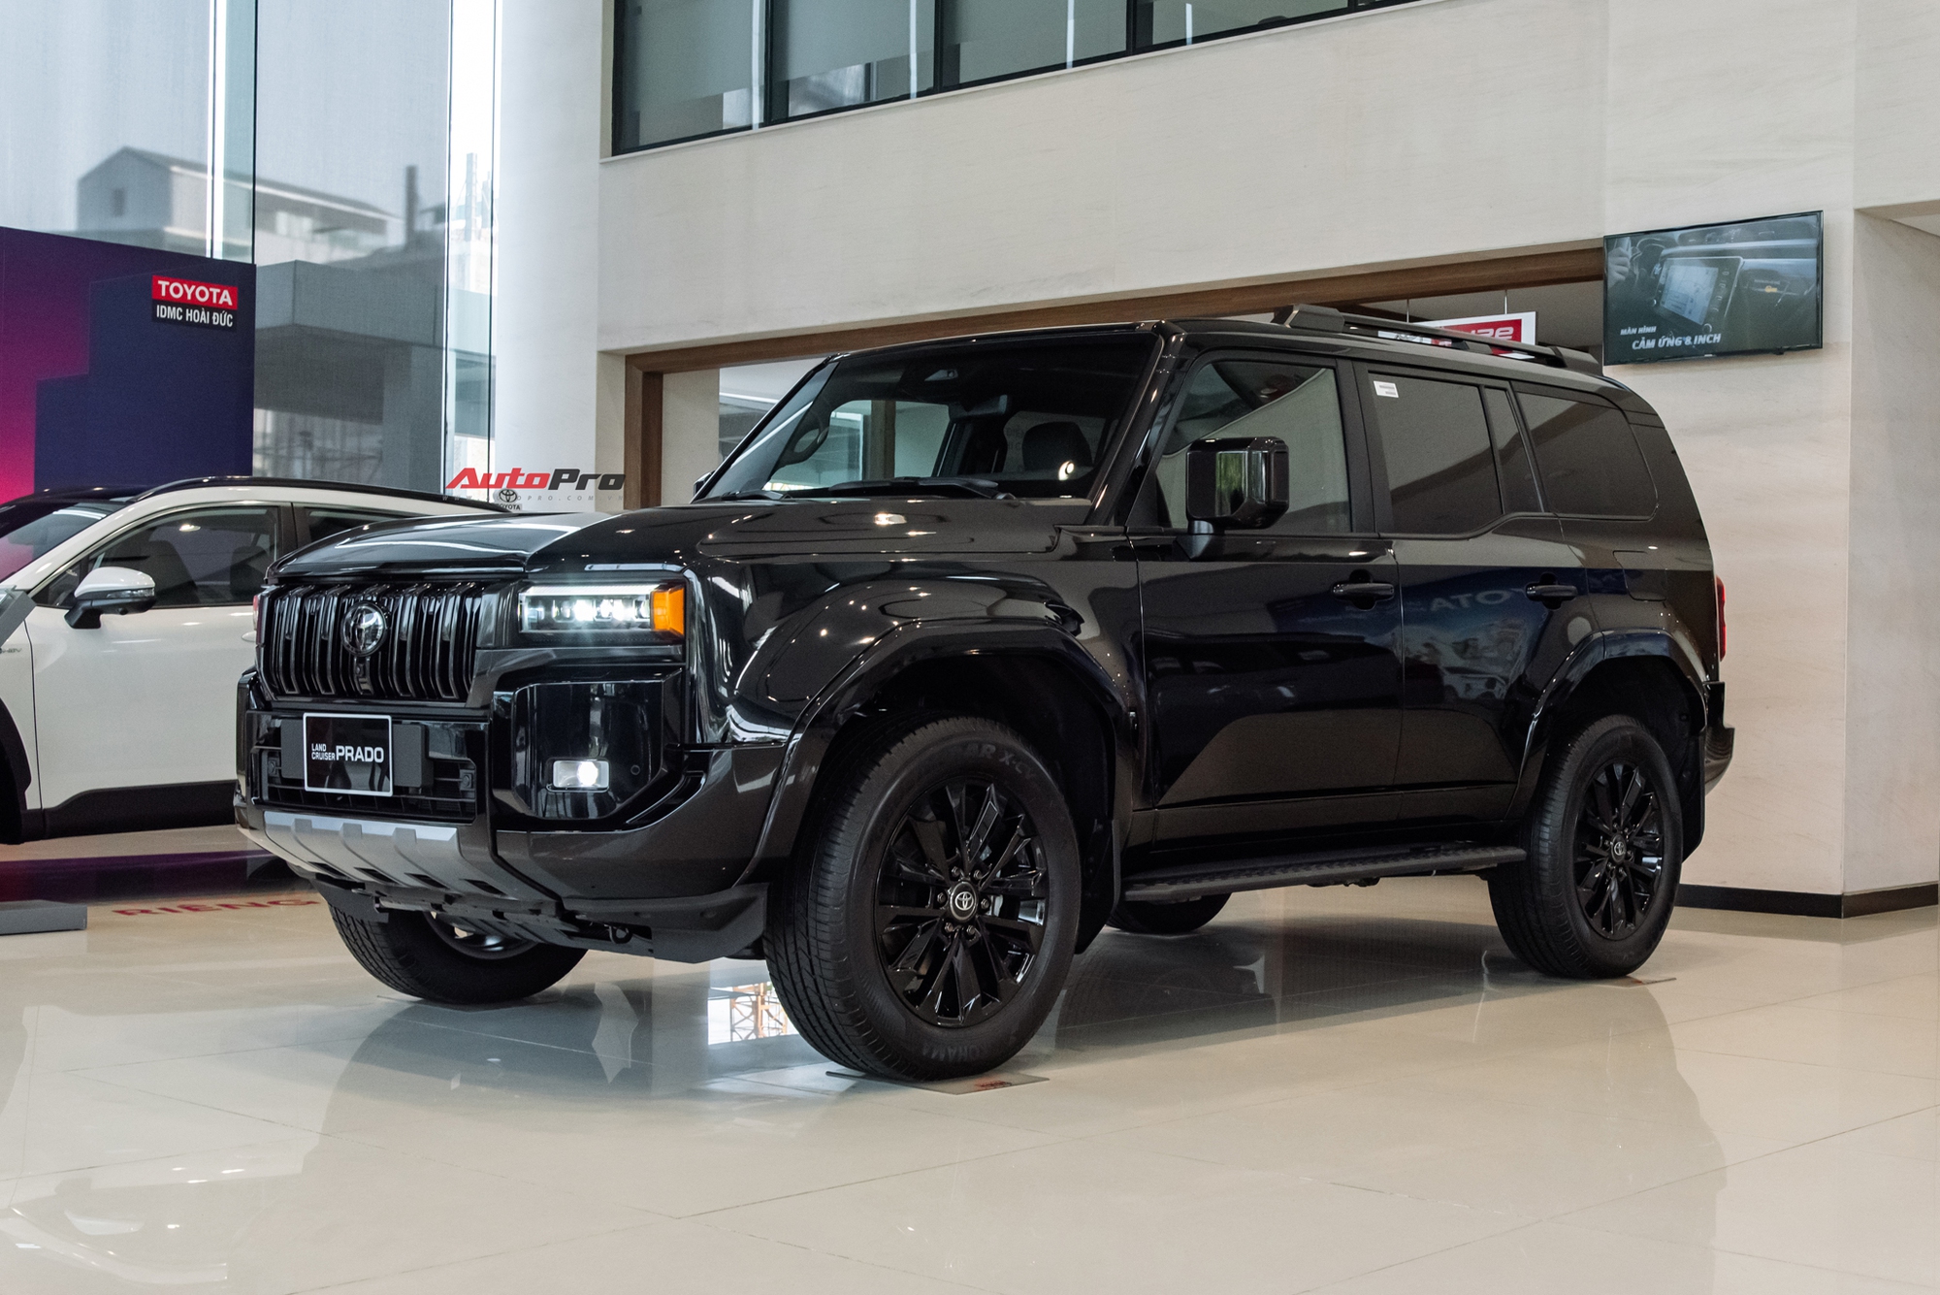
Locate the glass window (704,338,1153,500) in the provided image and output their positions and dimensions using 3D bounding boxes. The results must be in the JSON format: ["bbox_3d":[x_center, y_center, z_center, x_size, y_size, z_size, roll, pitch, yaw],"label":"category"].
[{"bbox_3d":[-0.117,-0.586,6.612,1.420,0.630,0.100,0,-43,43],"label":"glass window"}]

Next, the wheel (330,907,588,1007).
[{"bbox_3d":[-1.310,0.538,6.551,0.270,0.805,0.805,0,-1,43],"label":"wheel"}]

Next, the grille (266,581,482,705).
[{"bbox_3d":[-1.288,-0.011,5.356,0.830,0.265,0.100,0,-1,43],"label":"grille"}]

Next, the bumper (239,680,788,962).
[{"bbox_3d":[-1.176,0.338,5.474,1.840,0.570,0.450,0,-1,43],"label":"bumper"}]

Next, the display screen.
[{"bbox_3d":[3.054,-1.463,10.191,0.935,0.545,0.060,0,-1,40],"label":"display screen"}]

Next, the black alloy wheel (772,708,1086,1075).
[{"bbox_3d":[-0.093,0.536,5.416,0.270,0.805,0.805,0,-1,43],"label":"black alloy wheel"}]

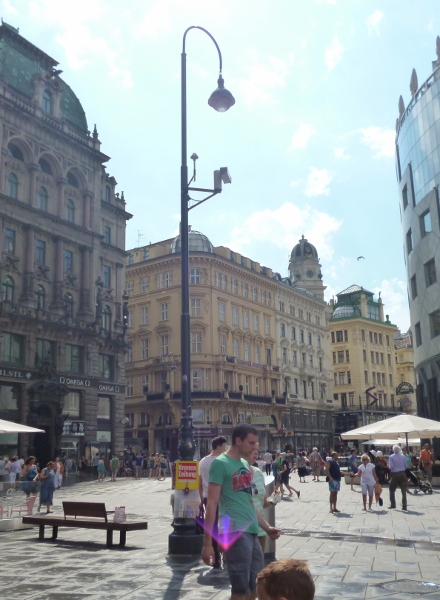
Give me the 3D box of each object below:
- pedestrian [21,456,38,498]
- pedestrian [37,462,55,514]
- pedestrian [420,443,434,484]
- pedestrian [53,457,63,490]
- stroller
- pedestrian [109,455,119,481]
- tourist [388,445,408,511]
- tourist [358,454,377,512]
[{"bbox_3d":[-6.395,6.157,21.805,0.420,1.660,0.520,-12,-17,39],"label":"pedestrian"},{"bbox_3d":[-5.464,5.934,20.653,0.450,1.600,0.480,-7,-15,24],"label":"pedestrian"},{"bbox_3d":[9.109,7.318,28.600,0.550,1.780,0.380,-2,-13,2],"label":"pedestrian"},{"bbox_3d":[-9.001,9.585,36.014,0.520,1.700,0.380,5,-14,-23],"label":"pedestrian"},{"bbox_3d":[7.584,6.904,24.814,0.950,1.006,0.520,1,-13,-9],"label":"stroller"},{"bbox_3d":[-7.145,11.385,43.896,0.550,1.721,0.360,0,-13,-6],"label":"pedestrian"},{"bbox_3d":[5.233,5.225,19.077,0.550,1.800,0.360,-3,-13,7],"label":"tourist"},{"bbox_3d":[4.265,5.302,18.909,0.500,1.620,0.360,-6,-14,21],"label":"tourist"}]

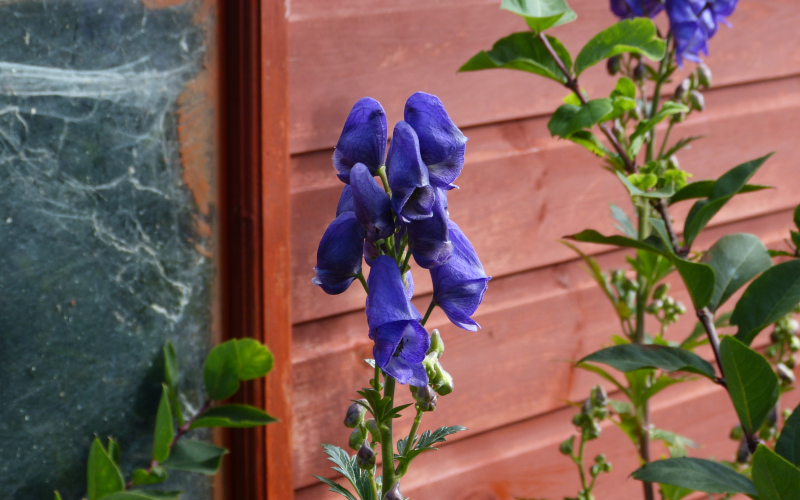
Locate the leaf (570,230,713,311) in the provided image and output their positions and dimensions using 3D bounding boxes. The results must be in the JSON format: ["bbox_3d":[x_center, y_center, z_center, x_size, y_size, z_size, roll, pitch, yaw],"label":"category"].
[{"bbox_3d":[0.134,0.010,1.540,0.083,0.024,0.036,15,26,-9],"label":"leaf"}]

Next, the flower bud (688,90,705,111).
[{"bbox_3d":[0.186,-0.094,1.740,0.010,0.013,0.009,-17,9,24],"label":"flower bud"}]

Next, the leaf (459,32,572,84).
[{"bbox_3d":[0.065,-0.108,1.560,0.064,0.014,0.035,-2,41,-3],"label":"leaf"}]

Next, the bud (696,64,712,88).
[{"bbox_3d":[0.191,-0.109,1.740,0.011,0.015,0.010,-17,9,24],"label":"bud"}]

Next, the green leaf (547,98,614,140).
[{"bbox_3d":[0.101,-0.073,1.540,0.037,0.011,0.026,-22,43,-16],"label":"green leaf"}]

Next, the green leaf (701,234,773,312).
[{"bbox_3d":[0.190,0.013,1.560,0.037,0.014,0.056,22,57,23],"label":"green leaf"}]

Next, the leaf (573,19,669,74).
[{"bbox_3d":[0.124,-0.115,1.560,0.051,0.014,0.032,3,41,-10],"label":"leaf"}]

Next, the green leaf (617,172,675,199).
[{"bbox_3d":[0.135,-0.036,1.530,0.033,0.013,0.038,11,19,23],"label":"green leaf"}]

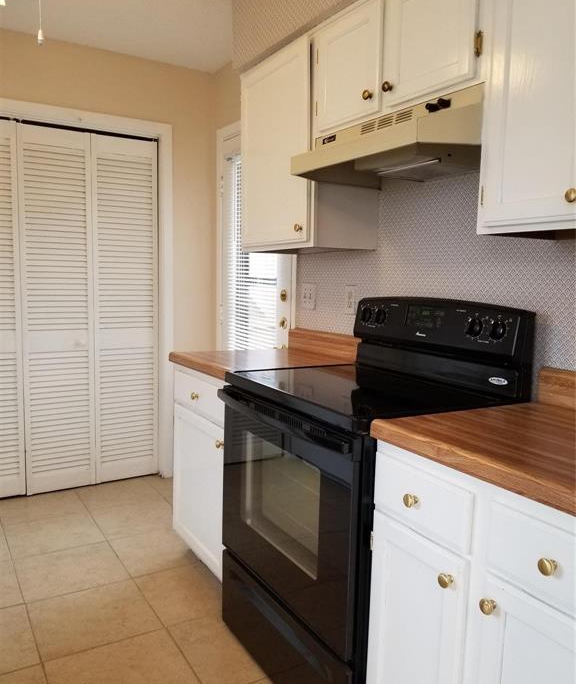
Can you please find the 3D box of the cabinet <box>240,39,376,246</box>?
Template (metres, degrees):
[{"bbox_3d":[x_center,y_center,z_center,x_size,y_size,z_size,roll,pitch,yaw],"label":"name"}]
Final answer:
[{"bbox_3d":[0.071,-0.766,2.411,0.317,0.772,0.604,-2,7,-31],"label":"cabinet"}]

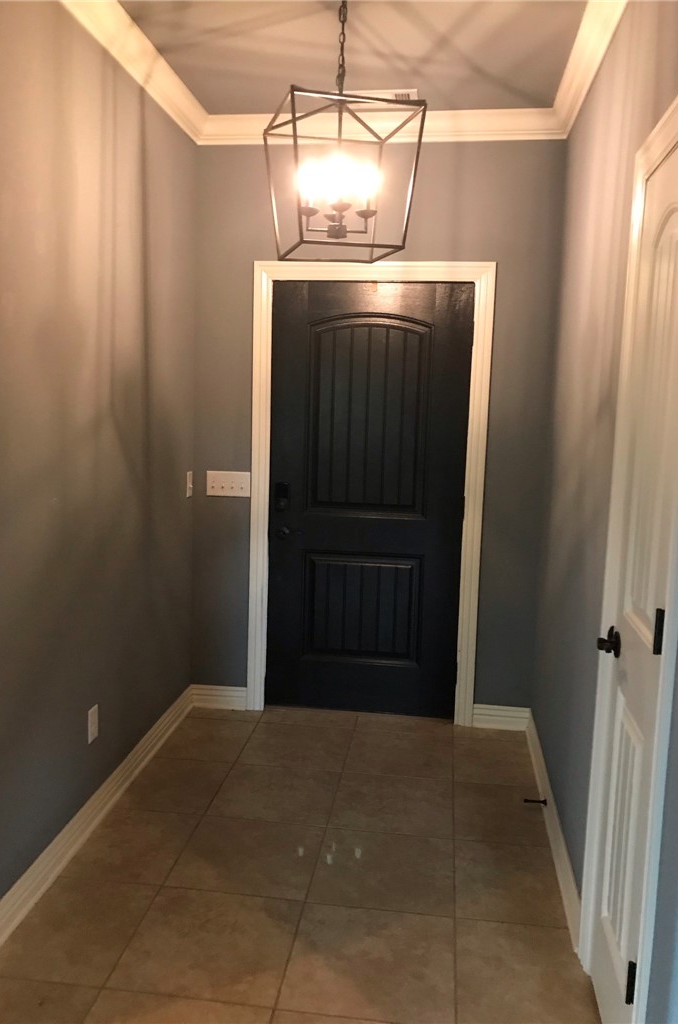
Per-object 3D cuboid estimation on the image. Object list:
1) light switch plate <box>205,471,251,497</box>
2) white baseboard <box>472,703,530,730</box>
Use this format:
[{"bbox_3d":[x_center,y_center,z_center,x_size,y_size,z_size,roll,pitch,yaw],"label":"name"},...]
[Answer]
[{"bbox_3d":[-0.528,-0.131,3.948,0.212,0.117,0.014,3,8,7],"label":"light switch plate"},{"bbox_3d":[0.770,0.975,3.925,0.262,0.116,0.018,3,8,7],"label":"white baseboard"}]

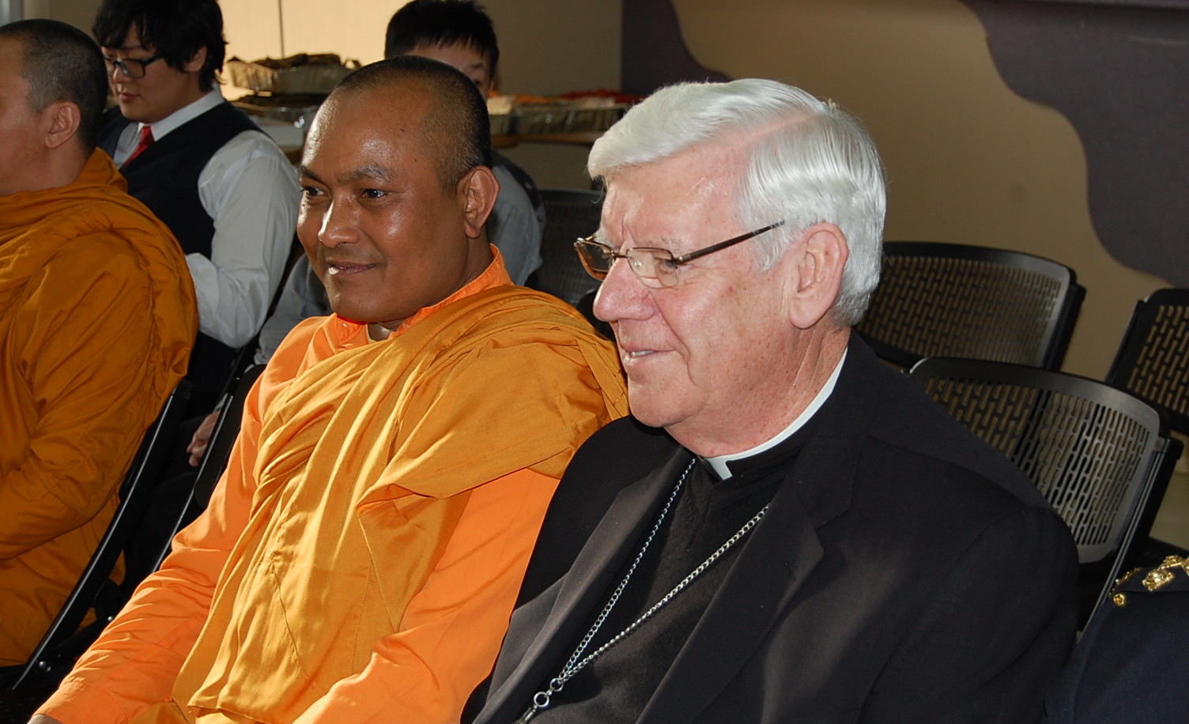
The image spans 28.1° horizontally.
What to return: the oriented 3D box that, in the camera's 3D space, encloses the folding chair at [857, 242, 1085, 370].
[{"bbox_3d":[0.410,0.258,3.711,0.530,0.800,0.465,-9,15,-40],"label":"folding chair"}]

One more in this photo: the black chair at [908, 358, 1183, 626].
[{"bbox_3d":[0.307,0.452,2.717,0.530,0.800,0.465,-7,13,-34],"label":"black chair"}]

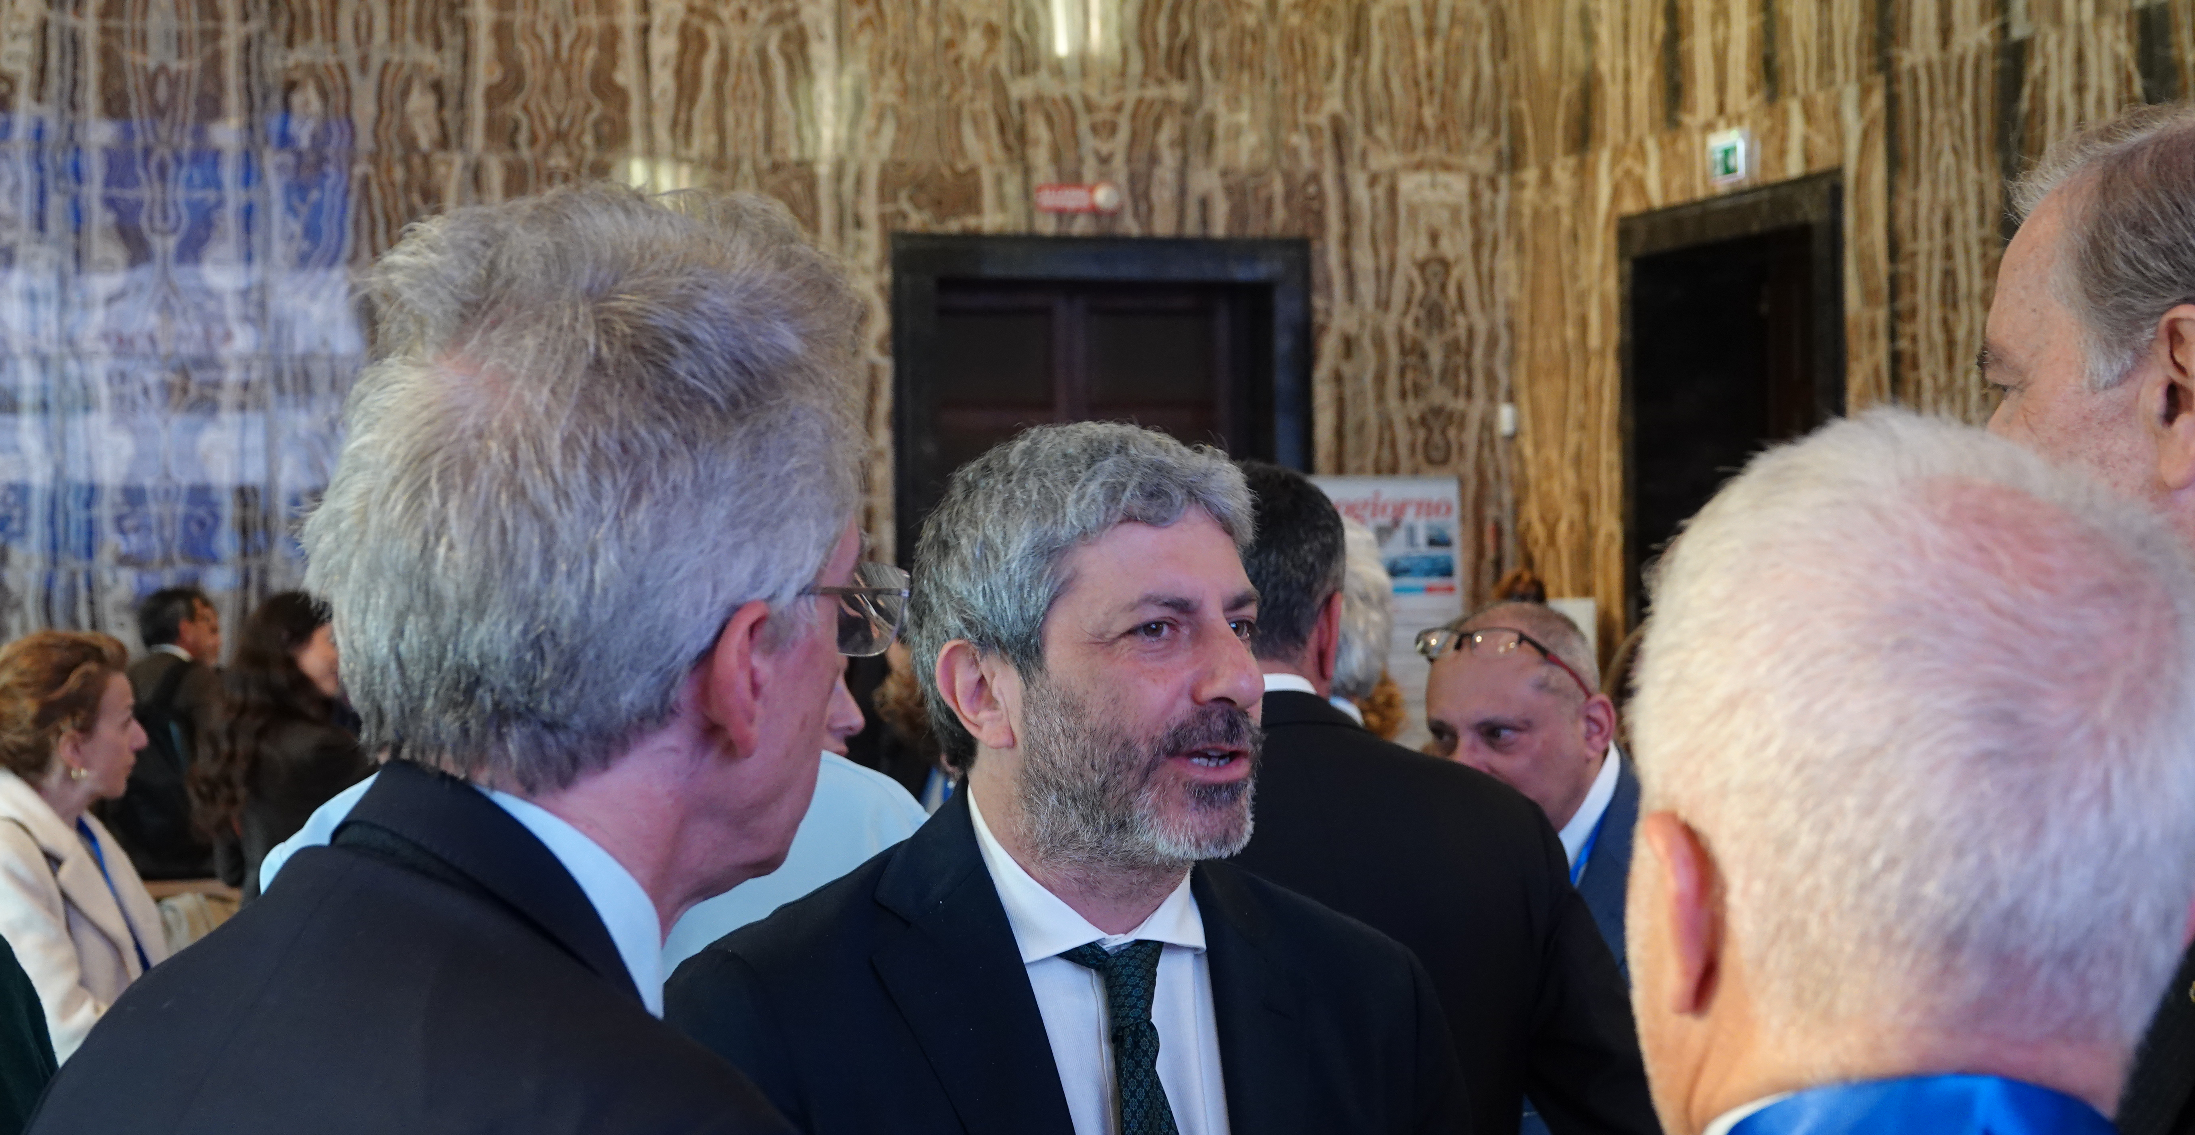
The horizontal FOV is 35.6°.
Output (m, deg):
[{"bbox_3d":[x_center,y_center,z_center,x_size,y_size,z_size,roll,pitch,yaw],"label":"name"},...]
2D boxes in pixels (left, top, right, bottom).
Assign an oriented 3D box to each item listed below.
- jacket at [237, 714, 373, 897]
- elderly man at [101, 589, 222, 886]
[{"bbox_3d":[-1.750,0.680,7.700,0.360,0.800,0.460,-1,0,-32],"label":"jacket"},{"bbox_3d":[-2.430,0.880,9.000,0.380,1.670,0.540,-1,0,-42],"label":"elderly man"}]

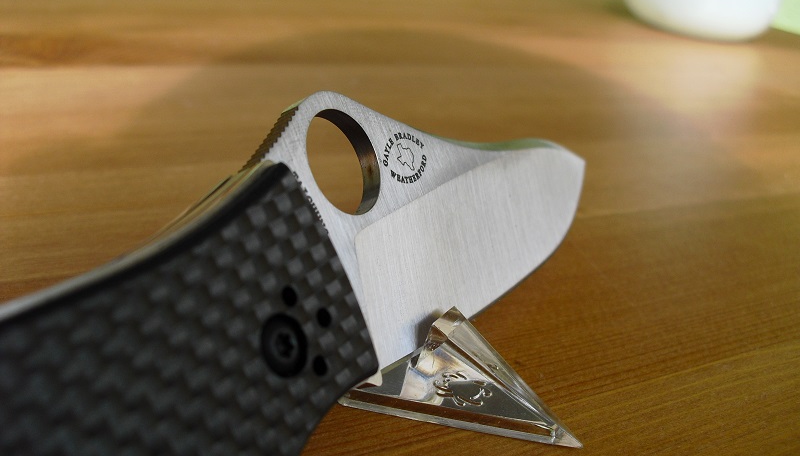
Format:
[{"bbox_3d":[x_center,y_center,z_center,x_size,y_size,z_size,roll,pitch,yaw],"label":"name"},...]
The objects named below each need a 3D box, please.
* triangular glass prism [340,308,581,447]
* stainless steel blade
[{"bbox_3d":[0.010,0.016,0.113,0.032,0.011,0.020,7,23,16],"label":"triangular glass prism"},{"bbox_3d":[0.011,-0.006,0.132,0.003,0.037,0.101,-19,2,35],"label":"stainless steel blade"}]

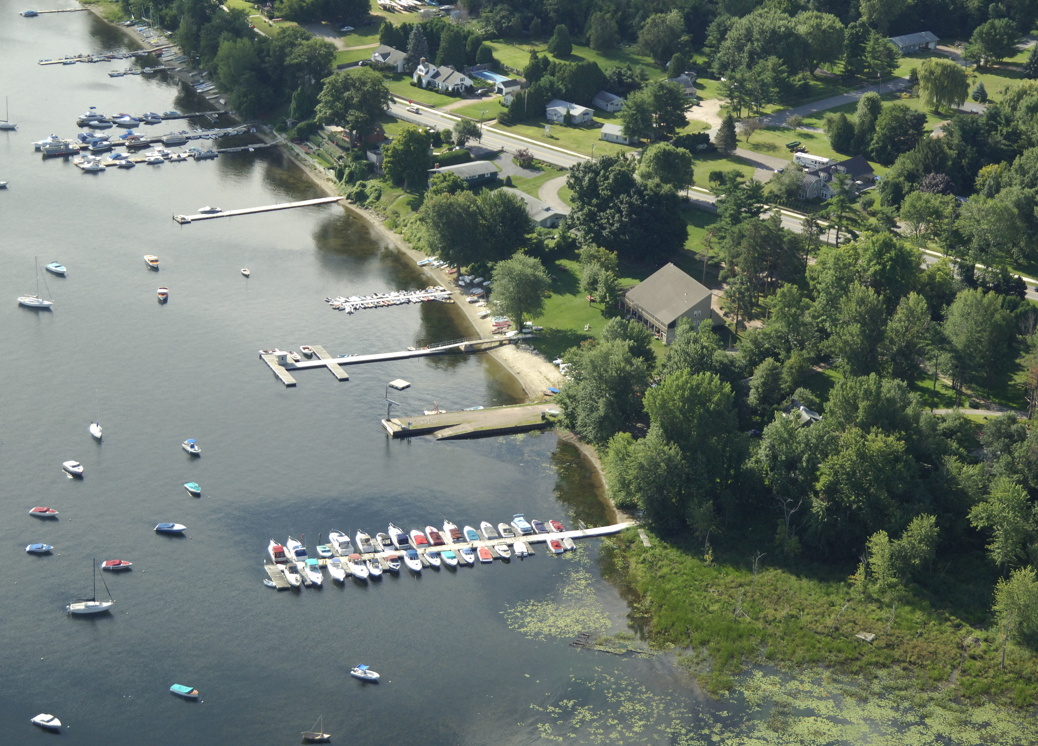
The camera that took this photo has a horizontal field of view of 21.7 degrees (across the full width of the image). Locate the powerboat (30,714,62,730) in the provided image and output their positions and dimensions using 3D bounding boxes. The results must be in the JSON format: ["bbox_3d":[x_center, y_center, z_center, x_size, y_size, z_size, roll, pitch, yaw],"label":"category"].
[{"bbox_3d":[-85.539,63.200,491.535,5.910,1.480,2.270,12,24,22],"label":"powerboat"}]

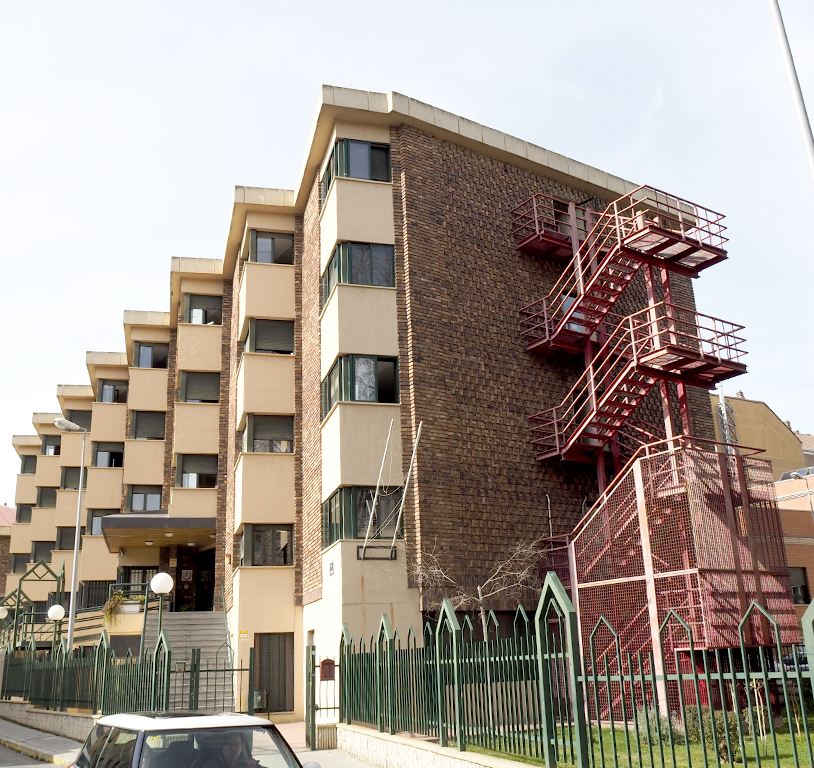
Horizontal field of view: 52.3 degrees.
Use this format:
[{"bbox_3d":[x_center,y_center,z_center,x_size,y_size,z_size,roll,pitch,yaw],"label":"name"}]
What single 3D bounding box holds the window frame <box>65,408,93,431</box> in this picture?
[{"bbox_3d":[-16.018,1.858,40.528,1.188,1.137,0.200,3,-19,-15],"label":"window frame"}]

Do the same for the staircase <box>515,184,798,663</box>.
[{"bbox_3d":[5.462,1.036,19.149,2.950,12.550,4.250,10,-21,-32],"label":"staircase"}]

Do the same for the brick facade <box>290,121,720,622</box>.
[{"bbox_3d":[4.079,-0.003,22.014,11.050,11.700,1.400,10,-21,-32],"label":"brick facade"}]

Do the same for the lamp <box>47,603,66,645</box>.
[{"bbox_3d":[-10.367,7.975,24.192,0.460,3.003,0.460,11,-22,-34],"label":"lamp"}]

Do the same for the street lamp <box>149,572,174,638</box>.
[{"bbox_3d":[-5.272,5.609,17.482,0.460,3.174,0.460,11,-22,-34],"label":"street lamp"}]

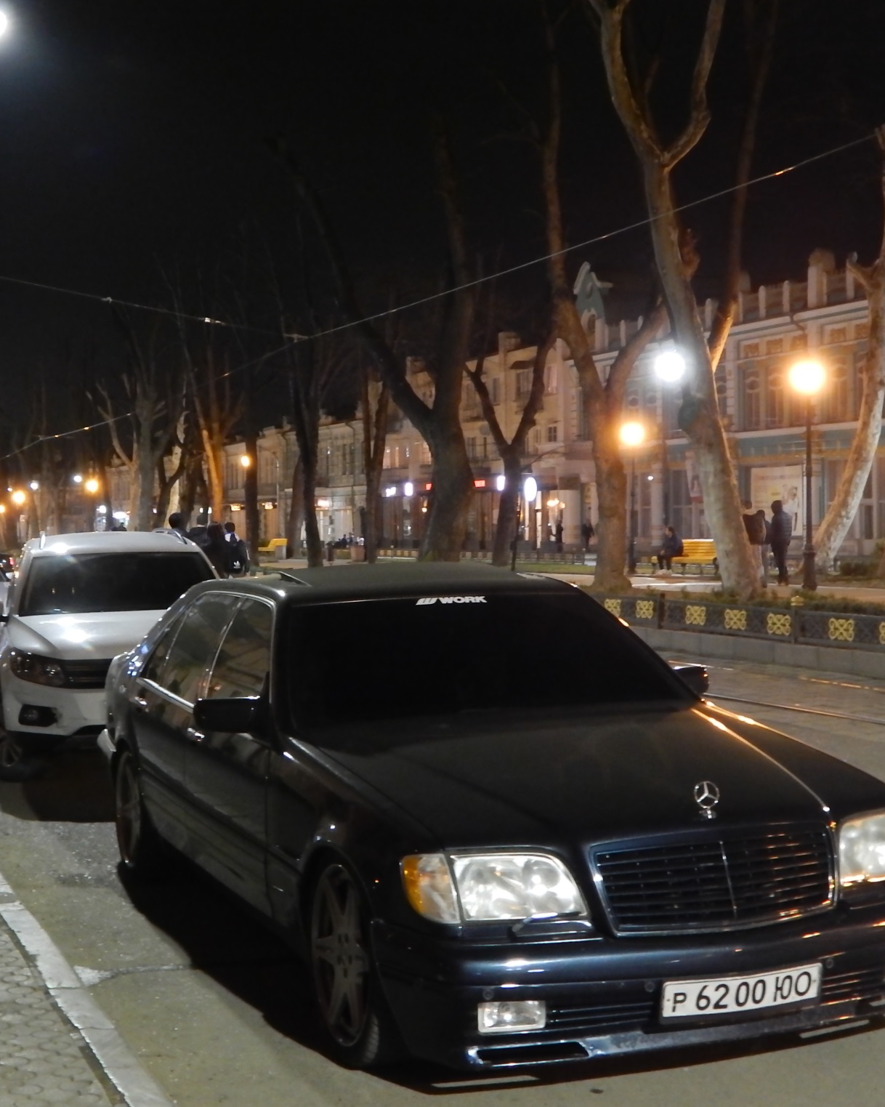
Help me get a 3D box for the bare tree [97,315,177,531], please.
[{"bbox_3d":[-12.750,-4.850,68.000,3.300,10.300,2.900,0,1,0],"label":"bare tree"}]

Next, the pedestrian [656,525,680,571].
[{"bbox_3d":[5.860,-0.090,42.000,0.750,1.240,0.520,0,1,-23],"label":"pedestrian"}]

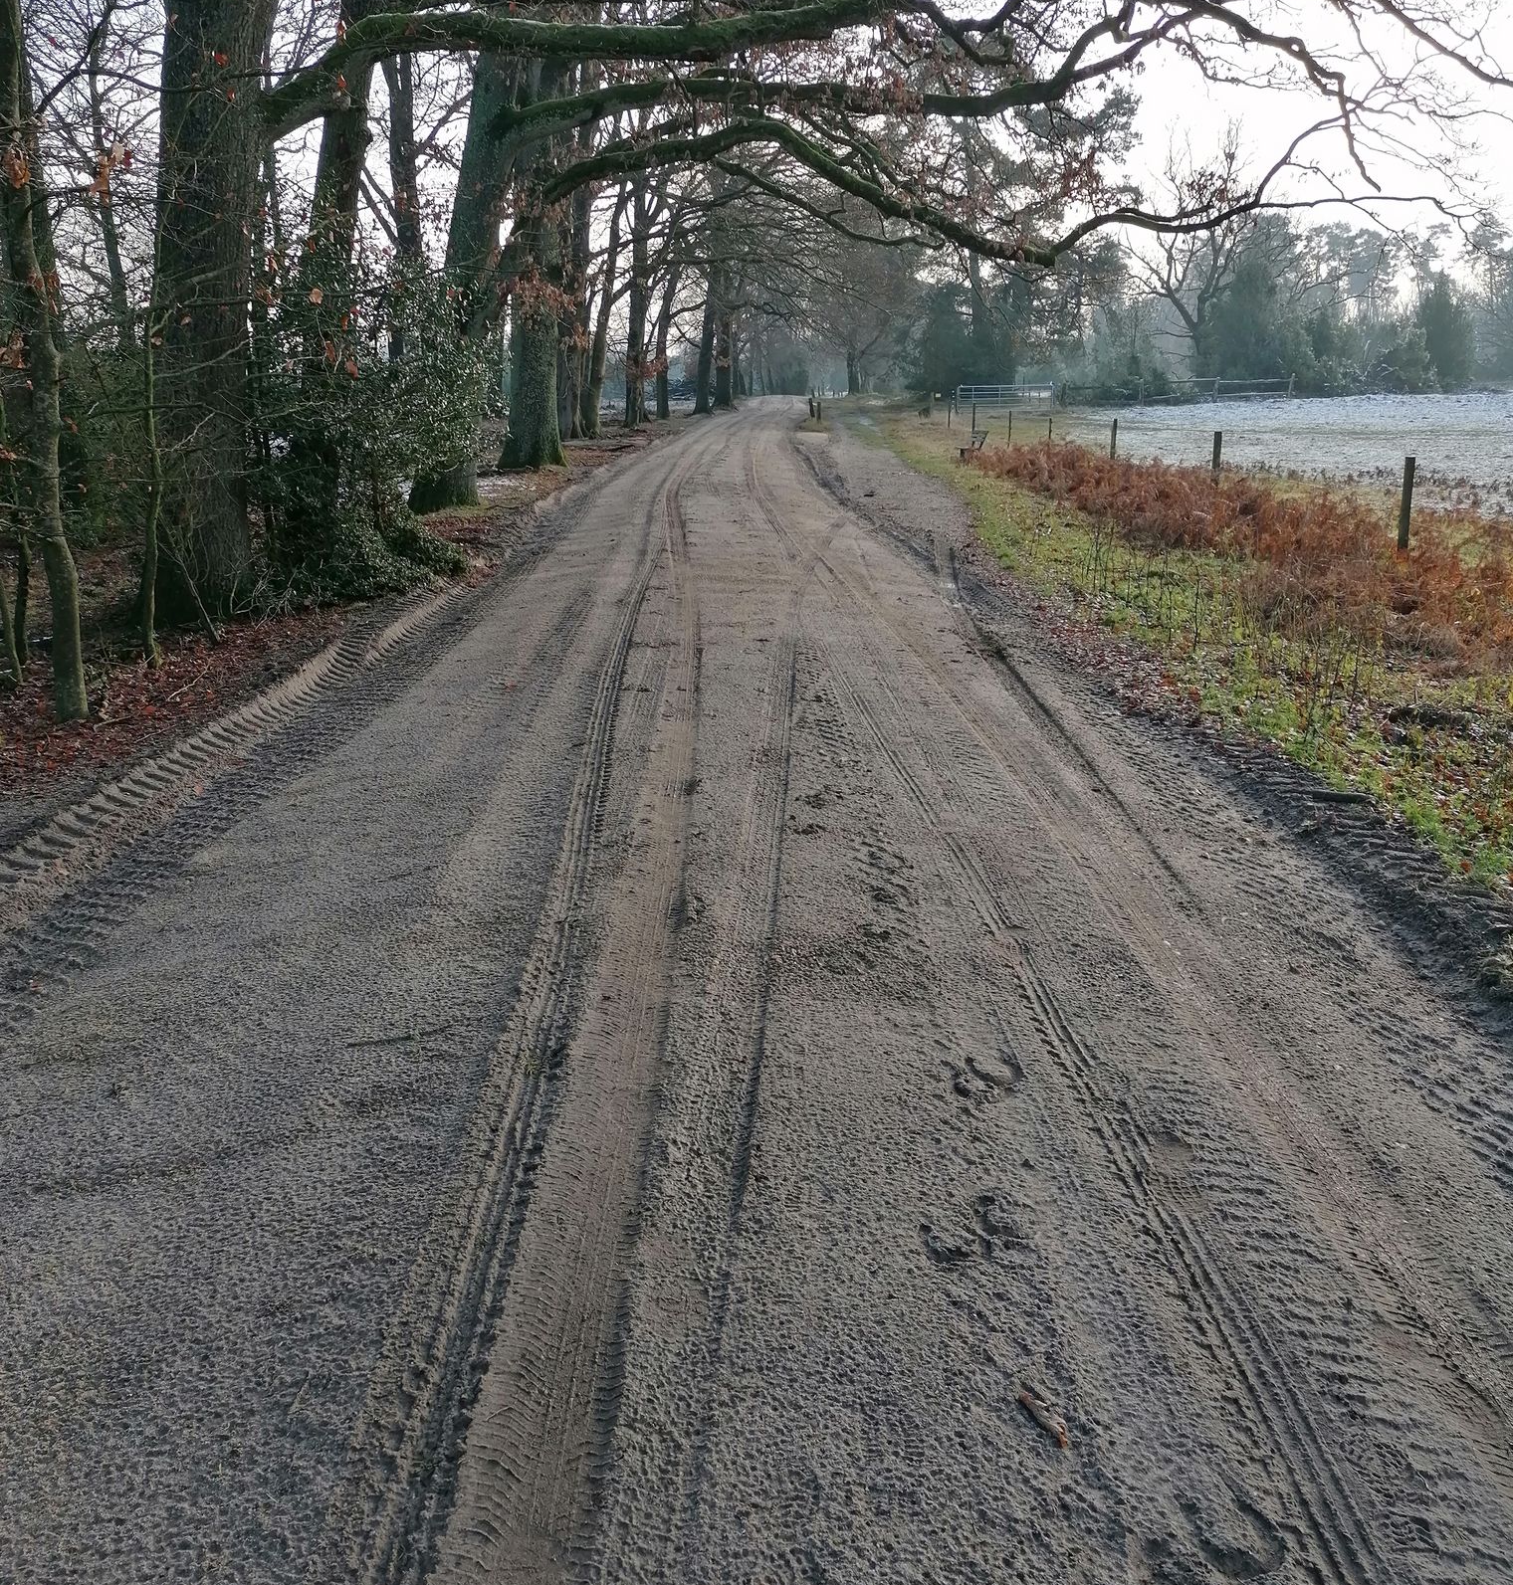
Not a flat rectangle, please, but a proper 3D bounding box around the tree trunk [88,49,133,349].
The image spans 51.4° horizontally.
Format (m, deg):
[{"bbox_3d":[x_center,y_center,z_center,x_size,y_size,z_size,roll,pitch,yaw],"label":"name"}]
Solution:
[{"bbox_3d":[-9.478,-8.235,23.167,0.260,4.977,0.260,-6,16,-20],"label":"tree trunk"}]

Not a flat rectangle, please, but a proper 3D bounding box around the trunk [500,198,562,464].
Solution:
[{"bbox_3d":[-3.949,-8.059,27.867,1.000,4.558,1.000,-2,15,-7],"label":"trunk"}]

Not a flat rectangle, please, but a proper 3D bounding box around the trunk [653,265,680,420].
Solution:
[{"bbox_3d":[-3.264,-16.743,58.671,0.520,5.565,0.520,5,15,-5],"label":"trunk"}]

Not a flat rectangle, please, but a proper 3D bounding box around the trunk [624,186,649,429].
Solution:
[{"bbox_3d":[-3.763,-15.265,49.754,0.660,7.316,0.660,-1,15,-4],"label":"trunk"}]

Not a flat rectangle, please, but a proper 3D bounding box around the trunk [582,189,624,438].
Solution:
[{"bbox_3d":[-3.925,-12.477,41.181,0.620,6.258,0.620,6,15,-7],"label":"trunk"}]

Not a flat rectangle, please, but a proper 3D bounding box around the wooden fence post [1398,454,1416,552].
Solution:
[{"bbox_3d":[6.120,-2.680,14.805,0.100,0.922,0.100,6,16,21],"label":"wooden fence post"}]

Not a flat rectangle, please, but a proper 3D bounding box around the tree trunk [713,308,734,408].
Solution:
[{"bbox_3d":[-1.583,-21.068,76.146,0.880,4.851,0.880,0,15,-1],"label":"tree trunk"}]

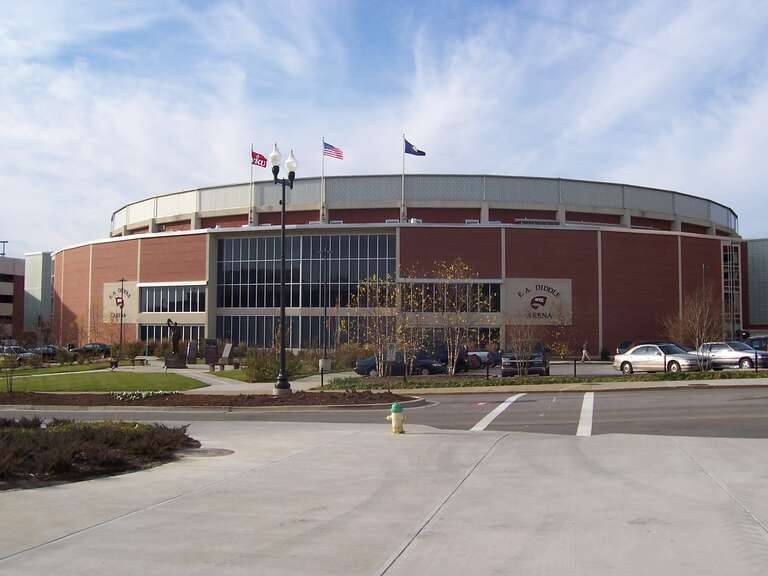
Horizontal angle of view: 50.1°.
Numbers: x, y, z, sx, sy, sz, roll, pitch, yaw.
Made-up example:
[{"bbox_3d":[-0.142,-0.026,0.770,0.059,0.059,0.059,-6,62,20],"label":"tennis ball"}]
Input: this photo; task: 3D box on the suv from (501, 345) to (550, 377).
[{"bbox_3d":[7.365,3.817,42.850,1.820,1.680,4.500,0,-3,-1],"label":"suv"}]

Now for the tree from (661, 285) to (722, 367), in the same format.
[{"bbox_3d":[14.183,1.787,37.765,2.800,3.950,2.700,0,-3,0],"label":"tree"}]

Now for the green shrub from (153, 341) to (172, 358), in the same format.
[{"bbox_3d":[-17.539,4.870,65.000,1.600,1.400,1.500,0,-3,0],"label":"green shrub"}]

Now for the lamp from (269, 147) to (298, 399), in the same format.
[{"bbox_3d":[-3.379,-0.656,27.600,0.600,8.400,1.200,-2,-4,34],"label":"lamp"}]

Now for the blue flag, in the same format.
[{"bbox_3d":[3.300,-14.719,86.000,2.200,1.800,0.500,1,-4,-11],"label":"blue flag"}]

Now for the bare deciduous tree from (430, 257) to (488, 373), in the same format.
[{"bbox_3d":[3.348,1.308,36.400,2.450,5.200,2.400,0,-3,0],"label":"bare deciduous tree"}]

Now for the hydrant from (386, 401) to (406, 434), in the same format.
[{"bbox_3d":[0.282,2.930,18.500,0.450,0.720,0.400,0,-3,-3],"label":"hydrant"}]

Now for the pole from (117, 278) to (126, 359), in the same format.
[{"bbox_3d":[-23.736,2.735,73.964,0.900,7.200,0.400,1,-3,-6],"label":"pole"}]

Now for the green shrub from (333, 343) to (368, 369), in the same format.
[{"bbox_3d":[-2.182,4.403,53.331,2.300,1.720,2.100,0,-3,0],"label":"green shrub"}]

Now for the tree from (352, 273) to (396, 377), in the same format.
[{"bbox_3d":[-0.419,1.610,36.200,1.900,4.550,1.900,0,-3,0],"label":"tree"}]

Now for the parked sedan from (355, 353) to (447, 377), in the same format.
[{"bbox_3d":[0.879,4.152,43.830,4.900,1.380,1.800,0,-3,0],"label":"parked sedan"}]

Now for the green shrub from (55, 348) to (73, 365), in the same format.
[{"bbox_3d":[-23.364,4.994,59.802,1.300,1.170,1.250,0,-3,0],"label":"green shrub"}]

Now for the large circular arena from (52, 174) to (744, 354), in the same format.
[{"bbox_3d":[3.402,0.487,141.105,111.000,20.149,112.000,0,-3,0],"label":"large circular arena"}]

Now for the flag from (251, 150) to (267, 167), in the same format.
[{"bbox_3d":[-14.702,-15.090,96.399,1.750,1.750,0.350,0,-3,6],"label":"flag"}]

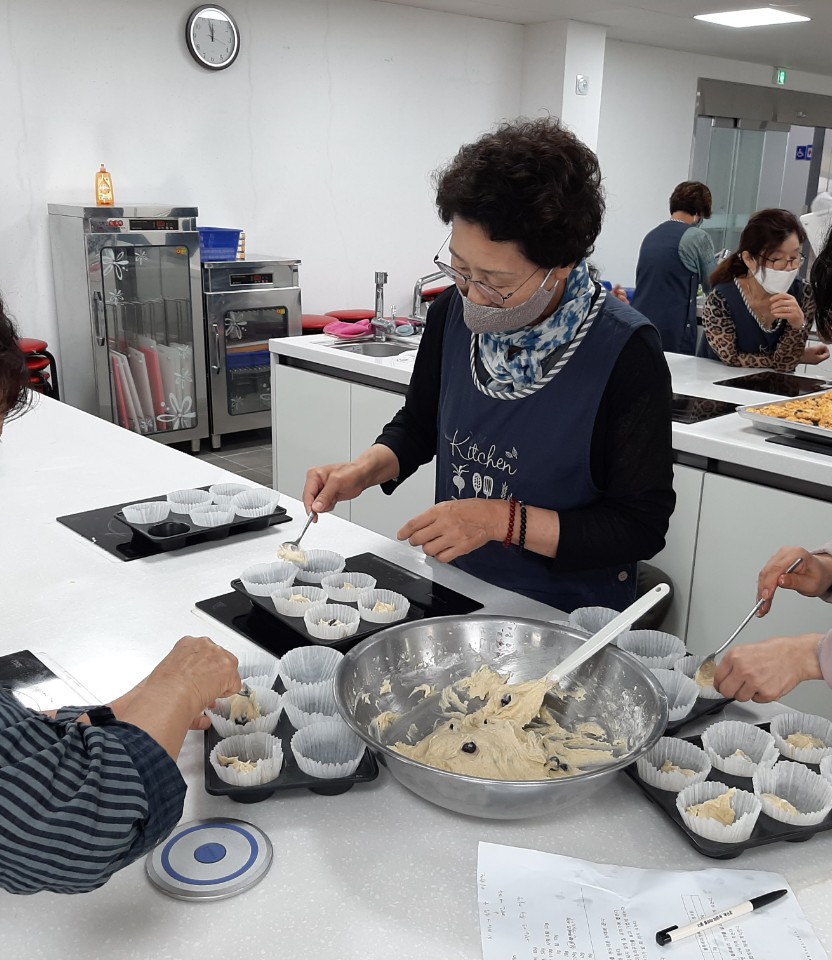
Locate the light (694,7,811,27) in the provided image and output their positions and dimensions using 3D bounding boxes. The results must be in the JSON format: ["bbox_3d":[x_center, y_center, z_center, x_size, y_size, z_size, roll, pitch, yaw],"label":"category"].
[{"bbox_3d":[2.428,-3.350,6.933,0.590,0.050,0.590,-13,22,-39],"label":"light"}]

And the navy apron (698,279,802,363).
[{"bbox_3d":[1.312,-0.486,3.723,0.400,0.580,0.280,1,17,1],"label":"navy apron"}]

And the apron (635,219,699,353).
[{"bbox_3d":[1.364,-0.934,5.105,0.300,0.860,0.420,-14,22,-40],"label":"apron"}]

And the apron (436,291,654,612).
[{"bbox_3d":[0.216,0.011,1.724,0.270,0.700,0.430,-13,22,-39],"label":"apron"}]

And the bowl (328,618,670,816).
[{"bbox_3d":[0.087,0.273,1.050,0.355,0.108,0.355,1,17,0],"label":"bowl"}]

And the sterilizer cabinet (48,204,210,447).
[{"bbox_3d":[-1.565,-0.802,5.307,0.630,1.360,0.490,-13,22,-39],"label":"sterilizer cabinet"}]

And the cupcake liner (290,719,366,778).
[{"bbox_3d":[-0.095,0.306,1.052,0.081,0.045,0.081,1,17,0],"label":"cupcake liner"}]

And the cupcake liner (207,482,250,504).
[{"bbox_3d":[-0.364,0.040,1.892,0.084,0.045,0.084,-13,22,-39],"label":"cupcake liner"}]

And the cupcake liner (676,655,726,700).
[{"bbox_3d":[0.369,0.263,1.217,0.083,0.045,0.083,-13,22,-39],"label":"cupcake liner"}]

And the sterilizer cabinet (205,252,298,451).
[{"bbox_3d":[-1.122,-0.807,5.885,0.635,1.080,0.590,-13,22,-38],"label":"sterilizer cabinet"}]

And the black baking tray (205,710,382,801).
[{"bbox_3d":[-0.151,0.290,1.116,0.180,0.032,0.268,-3,17,-11],"label":"black baking tray"}]

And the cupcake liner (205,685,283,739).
[{"bbox_3d":[-0.195,0.280,1.110,0.083,0.052,0.083,1,17,0],"label":"cupcake liner"}]

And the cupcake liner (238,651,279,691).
[{"bbox_3d":[-0.213,0.255,1.192,0.083,0.052,0.083,-14,23,-40],"label":"cupcake liner"}]

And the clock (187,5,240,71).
[{"bbox_3d":[-1.190,-2.596,5.643,0.355,0.355,0.050,-13,22,-38],"label":"clock"}]

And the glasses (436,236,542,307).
[{"bbox_3d":[0.123,-0.348,1.446,0.138,0.045,0.135,32,73,24],"label":"glasses"}]

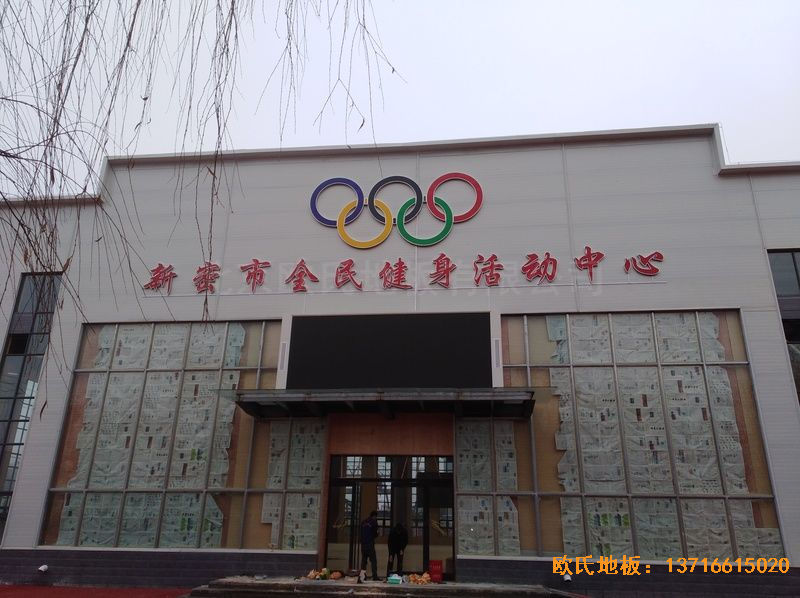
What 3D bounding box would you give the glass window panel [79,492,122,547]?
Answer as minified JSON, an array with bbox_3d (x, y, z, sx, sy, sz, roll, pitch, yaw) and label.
[{"bbox_3d":[-8.042,5.899,16.170,1.114,1.389,0.060,-1,-20,6],"label":"glass window panel"}]

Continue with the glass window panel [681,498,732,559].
[{"bbox_3d":[7.330,5.449,14.343,1.086,1.355,0.050,-1,-20,6],"label":"glass window panel"}]

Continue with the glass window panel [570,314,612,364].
[{"bbox_3d":[5.305,1.120,16.639,1.061,1.399,0.080,-1,-20,6],"label":"glass window panel"}]

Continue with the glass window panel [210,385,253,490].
[{"bbox_3d":[-4.601,3.719,16.559,1.112,3.013,0.060,-1,-20,6],"label":"glass window panel"}]

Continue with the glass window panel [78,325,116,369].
[{"bbox_3d":[-8.961,1.427,17.692,1.005,1.392,0.050,-1,-20,6],"label":"glass window panel"}]

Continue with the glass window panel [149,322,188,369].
[{"bbox_3d":[-7.128,1.453,18.417,1.129,1.423,0.080,-1,-20,6],"label":"glass window panel"}]

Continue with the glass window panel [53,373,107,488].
[{"bbox_3d":[-9.507,3.845,17.831,1.053,3.400,0.080,-1,-20,6],"label":"glass window panel"}]

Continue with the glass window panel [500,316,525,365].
[{"bbox_3d":[3.132,1.142,16.419,0.627,1.392,0.050,-1,-20,6],"label":"glass window panel"}]

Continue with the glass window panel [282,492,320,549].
[{"bbox_3d":[-2.565,5.761,15.561,0.954,1.389,0.060,-1,-20,6],"label":"glass window panel"}]

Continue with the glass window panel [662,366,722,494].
[{"bbox_3d":[7.550,3.347,15.533,1.081,3.310,0.080,-1,-20,6],"label":"glass window panel"}]

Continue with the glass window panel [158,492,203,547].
[{"bbox_3d":[-5.701,5.756,15.714,1.065,1.355,0.050,-1,-20,6],"label":"glass window panel"}]

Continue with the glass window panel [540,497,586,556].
[{"bbox_3d":[4.181,5.841,15.486,1.114,1.394,0.080,-1,-20,6],"label":"glass window panel"}]

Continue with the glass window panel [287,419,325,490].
[{"bbox_3d":[-2.539,4.110,16.167,0.954,2.068,0.060,-1,-20,6],"label":"glass window panel"}]

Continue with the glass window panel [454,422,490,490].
[{"bbox_3d":[1.915,4.049,15.479,0.940,1.827,0.050,-1,-20,6],"label":"glass window panel"}]

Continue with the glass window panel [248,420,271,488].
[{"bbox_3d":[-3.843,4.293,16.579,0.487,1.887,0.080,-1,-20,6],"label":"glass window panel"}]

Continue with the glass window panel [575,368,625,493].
[{"bbox_3d":[5.162,3.336,15.524,1.092,3.303,0.060,-1,-20,6],"label":"glass window panel"}]

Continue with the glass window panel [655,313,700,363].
[{"bbox_3d":[7.590,1.065,16.379,1.081,1.399,0.080,-1,-20,6],"label":"glass window panel"}]

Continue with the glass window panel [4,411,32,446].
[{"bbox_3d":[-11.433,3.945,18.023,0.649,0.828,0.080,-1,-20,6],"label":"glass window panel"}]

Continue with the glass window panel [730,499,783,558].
[{"bbox_3d":[8.497,5.481,14.331,1.064,1.389,0.060,-1,-20,6],"label":"glass window panel"}]

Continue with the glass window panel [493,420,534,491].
[{"bbox_3d":[2.915,4.025,15.374,0.976,1.827,0.050,-1,-20,6],"label":"glass window panel"}]

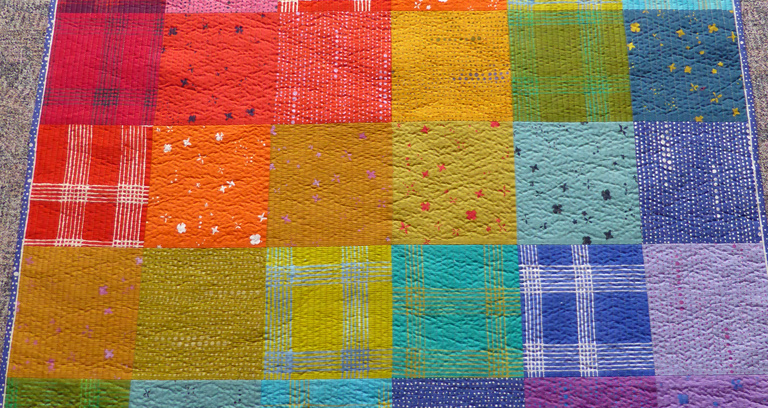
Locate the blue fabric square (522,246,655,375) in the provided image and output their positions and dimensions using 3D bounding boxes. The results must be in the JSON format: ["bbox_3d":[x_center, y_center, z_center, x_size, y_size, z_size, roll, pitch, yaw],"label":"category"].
[{"bbox_3d":[0.348,0.182,1.279,0.222,0.012,0.227,0,76,0],"label":"blue fabric square"}]

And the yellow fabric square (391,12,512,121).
[{"bbox_3d":[0.135,-0.276,1.486,0.237,0.012,0.242,0,75,0],"label":"yellow fabric square"}]

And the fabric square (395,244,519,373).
[{"bbox_3d":[0.119,0.172,1.198,0.211,0.010,0.214,0,75,1],"label":"fabric square"}]

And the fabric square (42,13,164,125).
[{"bbox_3d":[-0.560,-0.271,1.488,0.230,0.010,0.243,0,76,1],"label":"fabric square"}]

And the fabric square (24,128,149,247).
[{"bbox_3d":[-0.562,-0.035,1.427,0.232,0.010,0.242,0,76,1],"label":"fabric square"}]

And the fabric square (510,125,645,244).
[{"bbox_3d":[0.369,-0.041,1.415,0.233,0.010,0.242,0,76,1],"label":"fabric square"}]

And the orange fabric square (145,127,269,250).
[{"bbox_3d":[-0.314,-0.036,1.335,0.220,0.012,0.227,0,76,0],"label":"orange fabric square"}]

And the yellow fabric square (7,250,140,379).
[{"bbox_3d":[-0.562,0.201,1.366,0.229,0.010,0.243,0,76,1],"label":"yellow fabric square"}]

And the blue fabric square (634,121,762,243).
[{"bbox_3d":[0.600,-0.042,1.422,0.224,0.012,0.241,0,75,0],"label":"blue fabric square"}]

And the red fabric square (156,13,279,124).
[{"bbox_3d":[-0.334,-0.271,1.488,0.233,0.012,0.244,0,75,0],"label":"red fabric square"}]

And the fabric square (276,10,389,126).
[{"bbox_3d":[-0.101,-0.273,1.487,0.233,0.012,0.244,0,75,0],"label":"fabric square"}]

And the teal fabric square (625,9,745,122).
[{"bbox_3d":[0.527,-0.242,1.300,0.195,0.010,0.213,0,75,1],"label":"teal fabric square"}]

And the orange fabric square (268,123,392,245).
[{"bbox_3d":[-0.102,-0.037,1.425,0.235,0.012,0.245,0,75,0],"label":"orange fabric square"}]

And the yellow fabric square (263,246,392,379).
[{"bbox_3d":[-0.102,0.197,1.360,0.235,0.010,0.242,0,76,1],"label":"yellow fabric square"}]

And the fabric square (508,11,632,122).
[{"bbox_3d":[0.369,-0.274,1.475,0.233,0.010,0.240,0,76,1],"label":"fabric square"}]

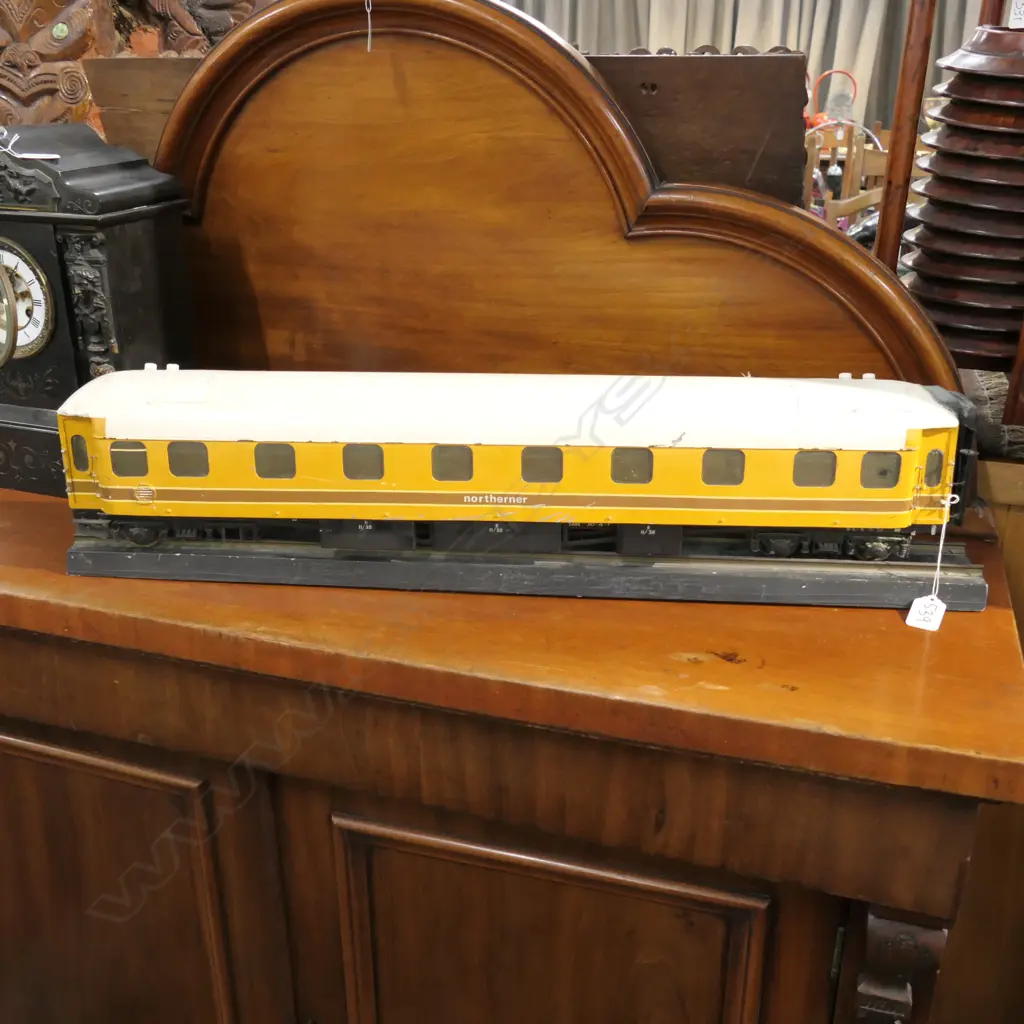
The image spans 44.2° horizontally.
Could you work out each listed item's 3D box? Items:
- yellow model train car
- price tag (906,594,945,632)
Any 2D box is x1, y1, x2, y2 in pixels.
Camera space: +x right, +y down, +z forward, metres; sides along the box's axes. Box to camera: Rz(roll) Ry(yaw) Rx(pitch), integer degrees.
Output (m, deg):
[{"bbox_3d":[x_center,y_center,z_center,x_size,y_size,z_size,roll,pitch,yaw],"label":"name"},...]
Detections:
[{"bbox_3d":[0.007,-0.053,1.246,0.873,0.179,0.130,1,20,2],"label":"yellow model train car"},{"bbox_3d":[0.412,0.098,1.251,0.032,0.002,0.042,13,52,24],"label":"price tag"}]

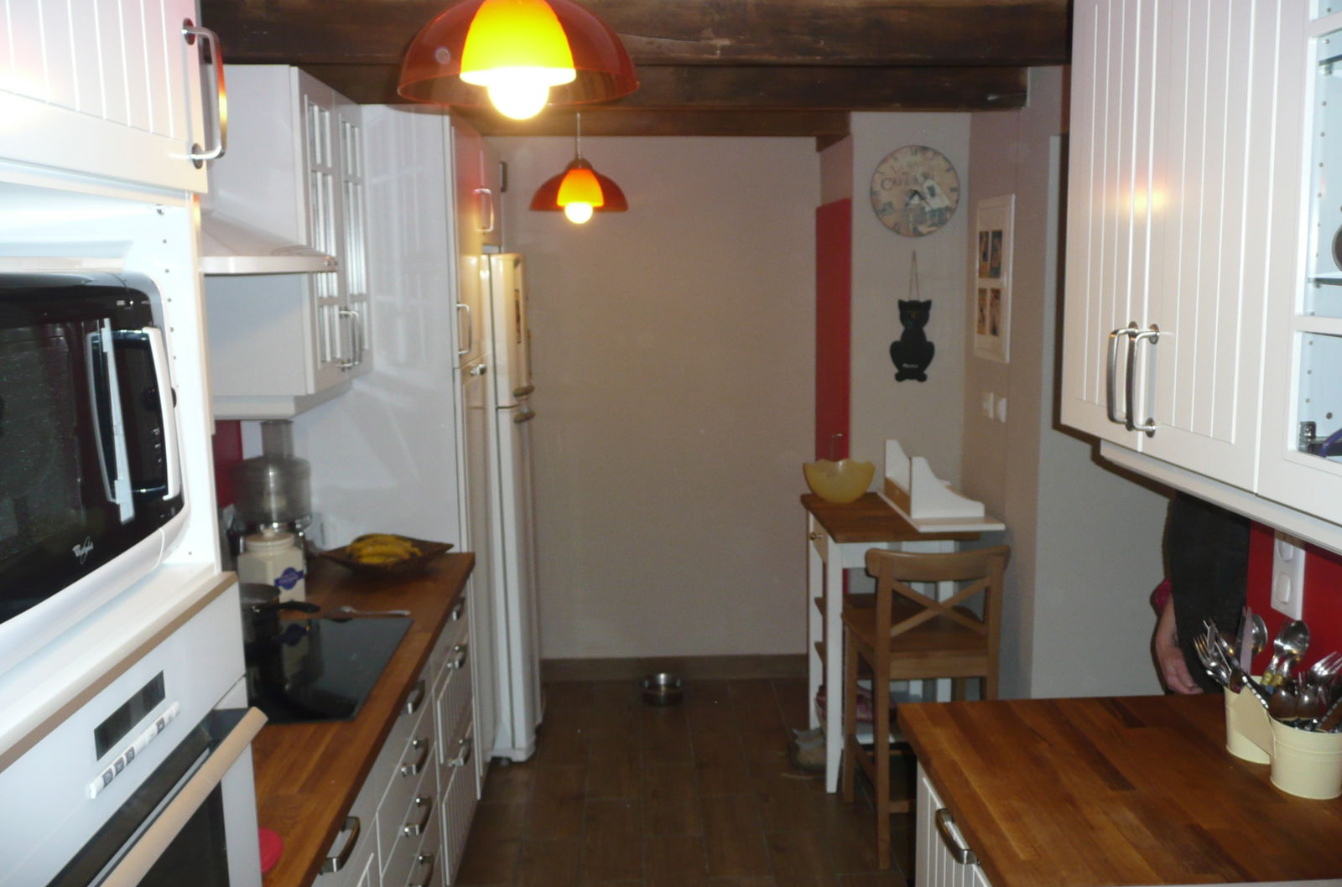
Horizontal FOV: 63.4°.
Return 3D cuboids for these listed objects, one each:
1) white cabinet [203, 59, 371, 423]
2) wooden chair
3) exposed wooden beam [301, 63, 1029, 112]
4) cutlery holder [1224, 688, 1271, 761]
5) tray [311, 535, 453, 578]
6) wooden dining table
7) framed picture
[{"bbox_3d":[-0.999,-0.480,2.686,0.380,0.760,0.610,-1,9,-2],"label":"white cabinet"},{"bbox_3d":[0.718,0.736,3.246,0.395,0.945,0.460,-1,9,-2],"label":"wooden chair"},{"bbox_3d":[-0.082,-1.001,3.027,2.120,0.135,0.110,-1,9,-2],"label":"exposed wooden beam"},{"bbox_3d":[0.999,0.469,1.836,0.115,0.110,0.115,-1,9,-2],"label":"cutlery holder"},{"bbox_3d":[-0.766,0.320,2.926,0.260,0.075,0.260,6,11,32],"label":"tray"},{"bbox_3d":[0.734,0.676,3.764,0.460,0.900,0.620,-1,9,-2],"label":"wooden dining table"},{"bbox_3d":[1.080,-0.554,3.674,0.022,0.537,0.330,-1,9,-2],"label":"framed picture"}]

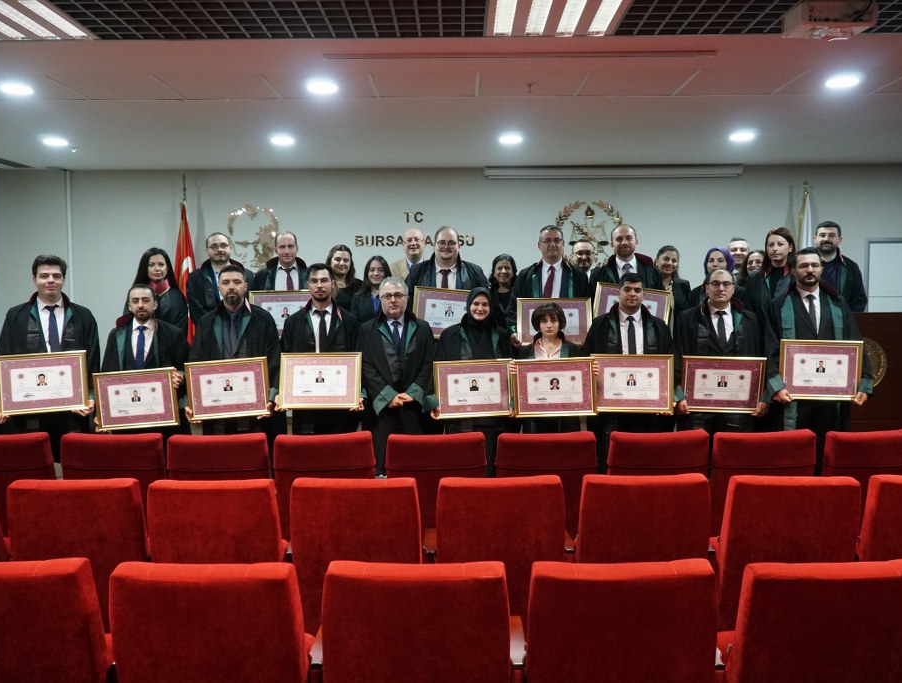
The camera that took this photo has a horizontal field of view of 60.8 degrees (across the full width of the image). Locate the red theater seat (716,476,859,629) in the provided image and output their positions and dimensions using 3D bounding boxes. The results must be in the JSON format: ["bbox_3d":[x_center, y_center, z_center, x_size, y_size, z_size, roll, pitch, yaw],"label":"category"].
[{"bbox_3d":[1.324,0.967,3.249,0.560,0.940,0.600,0,3,0],"label":"red theater seat"}]

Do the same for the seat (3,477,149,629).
[{"bbox_3d":[-1.438,0.966,3.218,0.530,0.910,0.600,0,4,1],"label":"seat"}]

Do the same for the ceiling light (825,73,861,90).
[{"bbox_3d":[2.255,-1.501,4.412,0.190,0.040,0.190,0,4,1],"label":"ceiling light"}]

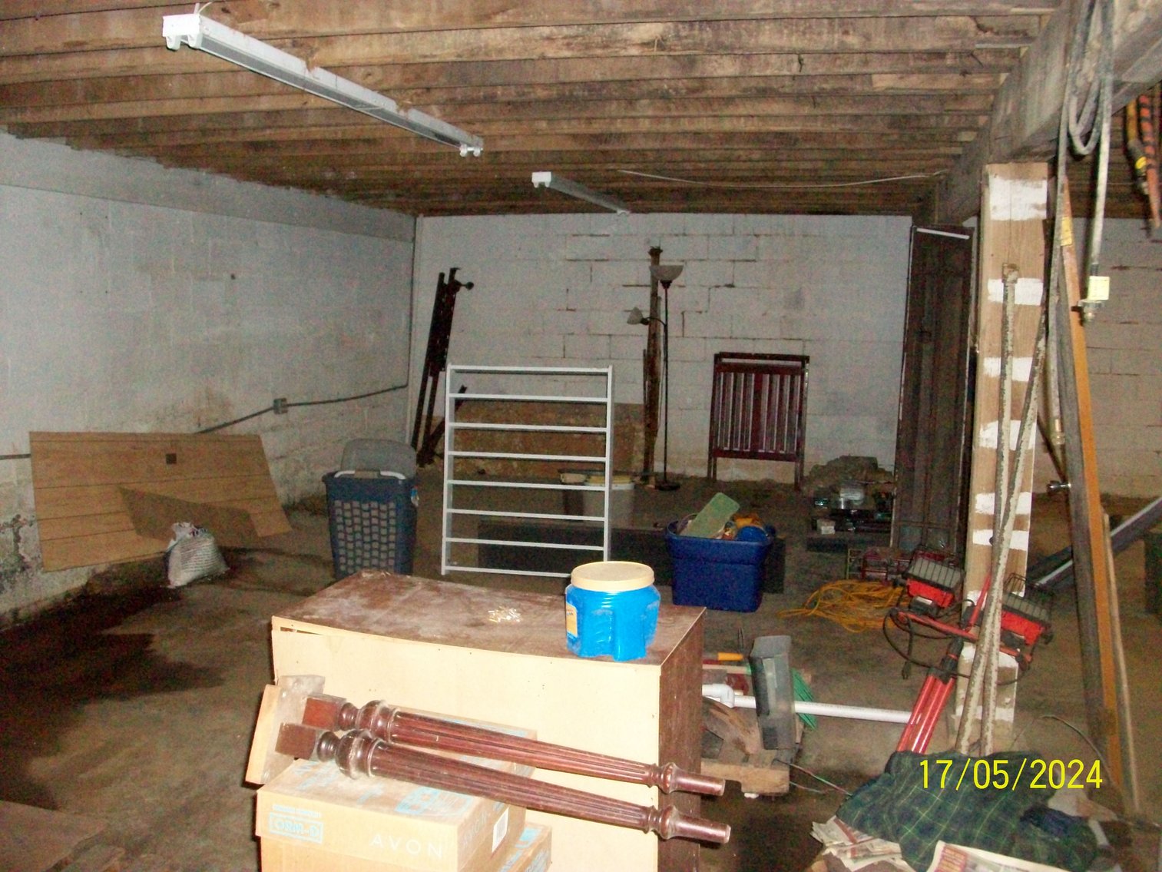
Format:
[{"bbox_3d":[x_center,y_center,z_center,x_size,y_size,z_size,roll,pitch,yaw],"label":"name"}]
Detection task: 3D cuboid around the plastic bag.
[{"bbox_3d":[-2.043,0.598,6.086,0.290,0.330,0.250,1,7,2],"label":"plastic bag"}]

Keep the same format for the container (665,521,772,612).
[{"bbox_3d":[0.705,0.657,5.777,0.500,0.365,0.410,4,7,22],"label":"container"}]

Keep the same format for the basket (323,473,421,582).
[{"bbox_3d":[-1.090,0.485,6.049,0.455,0.590,0.330,2,7,9],"label":"basket"}]

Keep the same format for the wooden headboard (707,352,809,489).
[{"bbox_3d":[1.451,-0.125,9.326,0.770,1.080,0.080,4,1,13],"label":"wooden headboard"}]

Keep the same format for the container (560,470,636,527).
[{"bbox_3d":[0.099,0.482,7.023,0.420,0.400,0.330,2,7,13],"label":"container"}]

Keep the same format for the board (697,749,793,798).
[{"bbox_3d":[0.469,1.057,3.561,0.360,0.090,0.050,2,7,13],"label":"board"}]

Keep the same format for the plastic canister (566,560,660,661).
[{"bbox_3d":[0.057,0.298,1.972,0.158,0.143,0.158,1,7,0],"label":"plastic canister"}]

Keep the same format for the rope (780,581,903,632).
[{"bbox_3d":[1.341,0.821,5.776,0.640,0.060,0.900,2,7,13],"label":"rope"}]

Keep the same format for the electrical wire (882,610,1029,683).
[{"bbox_3d":[1.309,0.743,4.000,0.500,0.250,0.170,2,7,13],"label":"electrical wire"}]

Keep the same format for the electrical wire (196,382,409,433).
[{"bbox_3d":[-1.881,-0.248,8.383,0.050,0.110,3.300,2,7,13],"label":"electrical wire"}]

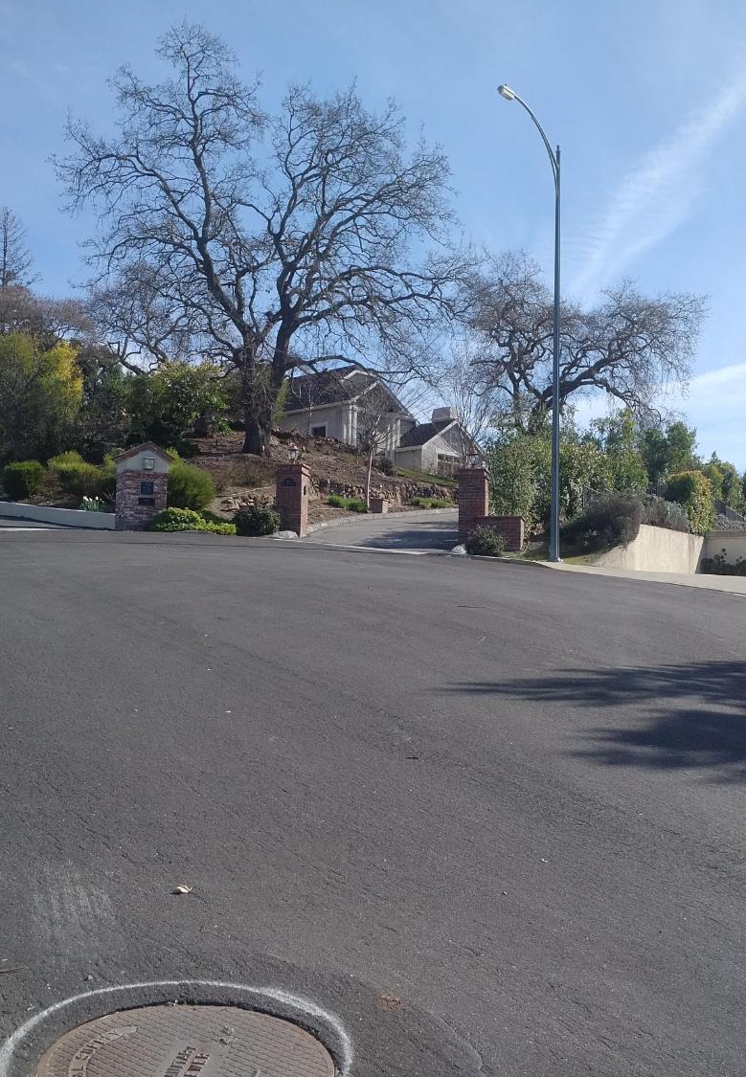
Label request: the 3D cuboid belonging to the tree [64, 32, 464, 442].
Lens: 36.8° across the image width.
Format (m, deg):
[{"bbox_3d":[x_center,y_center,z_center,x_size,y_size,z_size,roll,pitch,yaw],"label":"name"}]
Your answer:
[{"bbox_3d":[-3.748,-10.137,38.000,13.600,14.400,12.500,1,-1,0],"label":"tree"}]

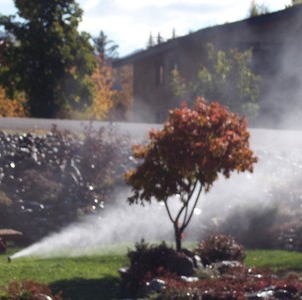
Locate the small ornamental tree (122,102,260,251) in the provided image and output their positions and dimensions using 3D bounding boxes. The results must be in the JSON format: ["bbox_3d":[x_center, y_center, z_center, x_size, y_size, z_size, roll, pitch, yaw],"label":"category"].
[{"bbox_3d":[0.676,0.428,18.000,2.280,2.600,2.100,0,4,0],"label":"small ornamental tree"}]

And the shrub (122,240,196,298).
[{"bbox_3d":[0.121,1.905,16.900,1.180,0.820,1.000,0,4,0],"label":"shrub"}]

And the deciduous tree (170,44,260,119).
[{"bbox_3d":[2.718,-2.718,45.000,3.850,3.600,3.600,0,4,0],"label":"deciduous tree"}]

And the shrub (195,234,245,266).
[{"bbox_3d":[1.157,1.673,17.500,0.830,0.520,0.750,0,4,0],"label":"shrub"}]

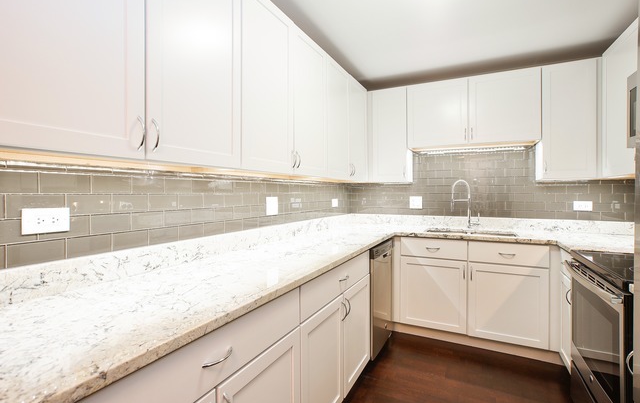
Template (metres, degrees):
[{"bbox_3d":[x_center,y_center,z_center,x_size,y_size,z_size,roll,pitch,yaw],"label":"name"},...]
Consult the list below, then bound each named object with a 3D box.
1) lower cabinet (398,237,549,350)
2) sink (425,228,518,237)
[{"bbox_3d":[1.327,0.688,2.704,1.079,0.781,0.627,1,2,27],"label":"lower cabinet"},{"bbox_3d":[1.320,0.369,2.662,0.735,0.200,0.395,1,2,27],"label":"sink"}]

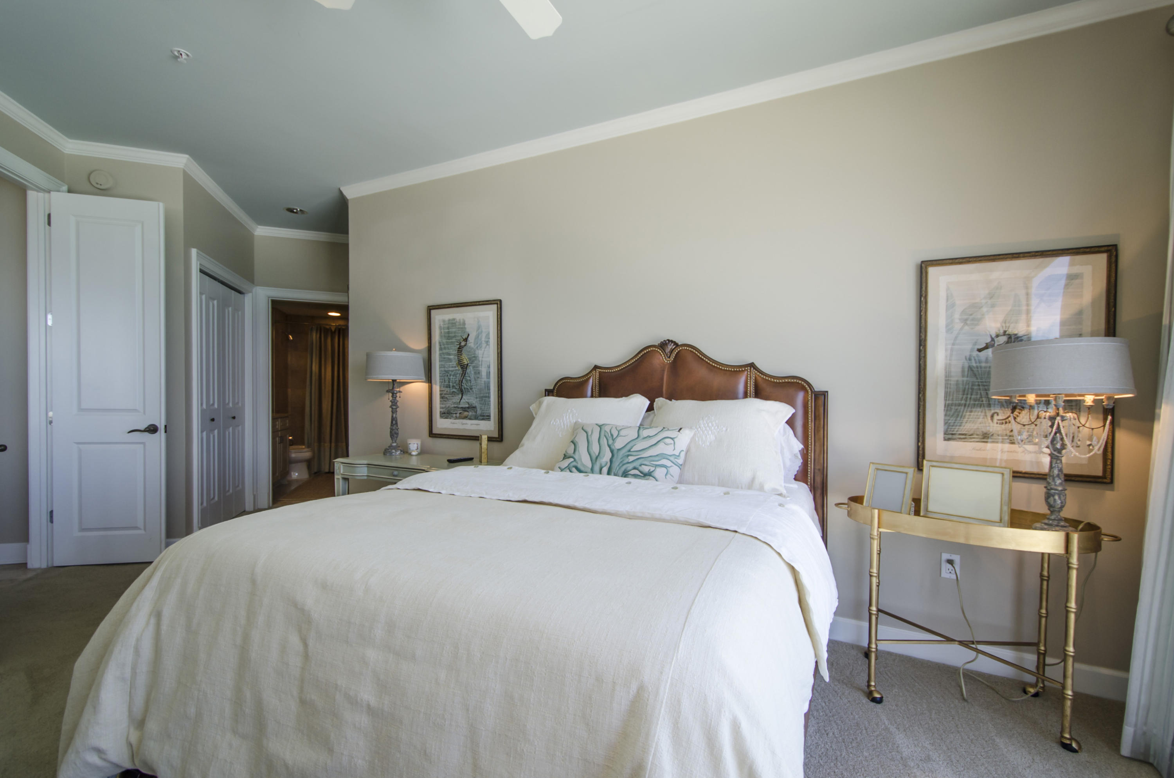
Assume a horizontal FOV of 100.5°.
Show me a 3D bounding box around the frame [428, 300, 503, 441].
[{"bbox_3d":[-0.854,-0.122,3.384,0.648,0.940,0.030,1,1,26],"label":"frame"}]

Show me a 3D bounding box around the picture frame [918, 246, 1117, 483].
[{"bbox_3d":[1.795,-0.102,2.068,0.645,0.940,0.030,1,1,26],"label":"picture frame"}]

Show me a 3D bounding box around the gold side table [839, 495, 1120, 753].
[{"bbox_3d":[1.471,0.861,1.926,0.880,0.755,0.450,1,1,26],"label":"gold side table"}]

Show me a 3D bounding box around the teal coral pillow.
[{"bbox_3d":[0.158,0.297,2.259,0.610,0.330,0.140,1,-41,26],"label":"teal coral pillow"}]

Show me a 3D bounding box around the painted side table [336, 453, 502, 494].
[{"bbox_3d":[-1.082,0.843,3.239,1.080,0.720,0.490,1,1,26],"label":"painted side table"}]

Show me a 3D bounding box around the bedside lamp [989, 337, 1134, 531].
[{"bbox_3d":[1.754,0.179,1.822,0.390,0.710,0.390,1,1,26],"label":"bedside lamp"}]

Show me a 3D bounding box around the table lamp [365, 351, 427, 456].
[{"bbox_3d":[-1.325,0.103,3.406,0.390,0.745,0.390,1,1,26],"label":"table lamp"}]

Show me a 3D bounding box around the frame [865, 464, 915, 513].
[{"bbox_3d":[1.250,0.428,2.016,0.035,0.220,0.165,23,-13,-35],"label":"frame"}]

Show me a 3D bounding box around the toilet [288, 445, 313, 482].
[{"bbox_3d":[-3.898,0.773,6.268,0.700,0.740,0.380,0,1,-19],"label":"toilet"}]

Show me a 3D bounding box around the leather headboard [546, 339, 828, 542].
[{"bbox_3d":[0.453,0.478,2.690,1.560,1.480,0.090,1,1,26],"label":"leather headboard"}]

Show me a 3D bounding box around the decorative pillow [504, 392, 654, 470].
[{"bbox_3d":[-0.053,0.247,2.553,0.710,0.500,0.180,1,-41,26],"label":"decorative pillow"}]

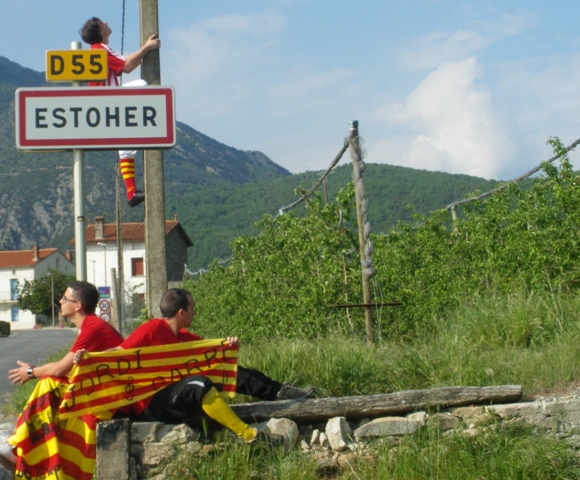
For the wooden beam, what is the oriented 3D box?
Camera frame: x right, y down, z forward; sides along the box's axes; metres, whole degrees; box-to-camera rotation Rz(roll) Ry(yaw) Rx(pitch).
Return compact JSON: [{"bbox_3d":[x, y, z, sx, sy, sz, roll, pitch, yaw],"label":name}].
[{"bbox_3d":[0.517,1.033,5.900,2.050,0.155,0.155,-2,0,-14],"label":"wooden beam"}]

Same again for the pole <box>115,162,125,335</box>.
[{"bbox_3d":[-5.740,0.449,31.866,0.180,6.100,0.180,-2,-3,0],"label":"pole"}]

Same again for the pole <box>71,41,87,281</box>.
[{"bbox_3d":[-1.683,-0.090,7.593,0.086,3.050,0.086,-2,-3,0],"label":"pole"}]

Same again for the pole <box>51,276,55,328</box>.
[{"bbox_3d":[-21.329,5.707,84.895,0.180,4.750,0.180,-2,-3,0],"label":"pole"}]

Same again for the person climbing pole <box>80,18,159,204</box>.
[{"bbox_3d":[-1.514,-1.145,8.400,0.720,1.680,0.550,-2,-3,-6],"label":"person climbing pole"}]

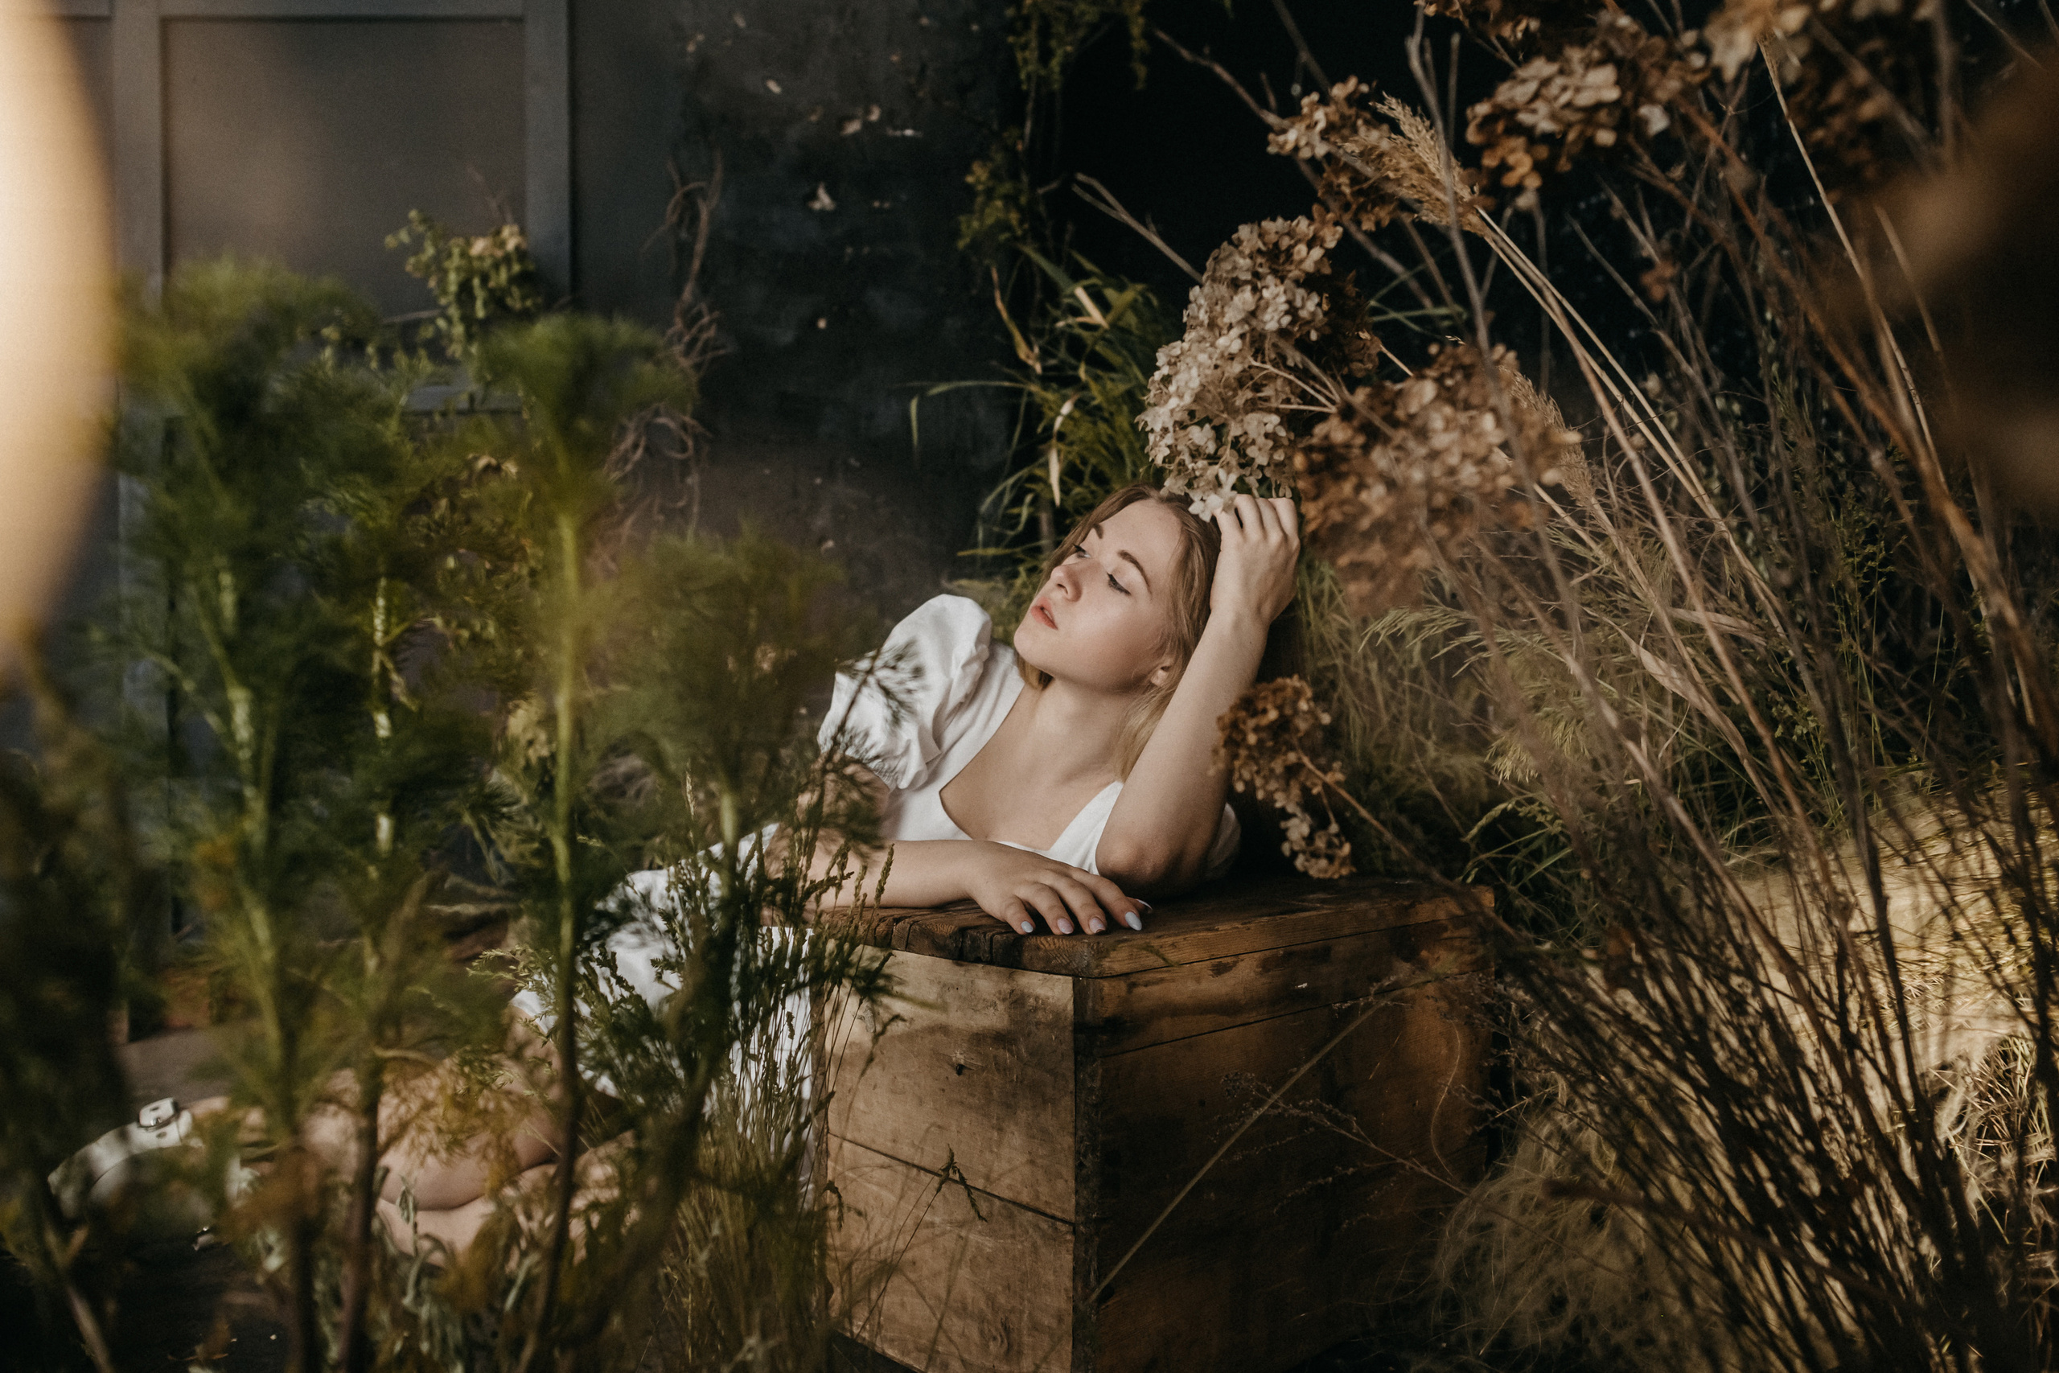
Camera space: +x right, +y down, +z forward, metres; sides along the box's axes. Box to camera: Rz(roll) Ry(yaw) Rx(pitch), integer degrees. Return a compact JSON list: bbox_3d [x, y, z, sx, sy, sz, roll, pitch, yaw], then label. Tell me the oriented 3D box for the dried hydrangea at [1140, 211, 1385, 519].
[{"bbox_3d":[0.200,-0.279,1.190,0.201,0.253,0.170,0,0,0],"label":"dried hydrangea"}]

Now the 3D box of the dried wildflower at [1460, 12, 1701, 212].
[{"bbox_3d":[0.411,-0.428,1.020,0.168,0.139,0.135,0,0,0],"label":"dried wildflower"}]

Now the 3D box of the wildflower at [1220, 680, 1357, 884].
[{"bbox_3d":[0.230,0.083,1.240,0.117,0.174,0.110,0,0,0],"label":"wildflower"}]

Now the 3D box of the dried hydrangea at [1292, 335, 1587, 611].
[{"bbox_3d":[0.288,-0.146,0.970,0.195,0.184,0.150,0,0,0],"label":"dried hydrangea"}]

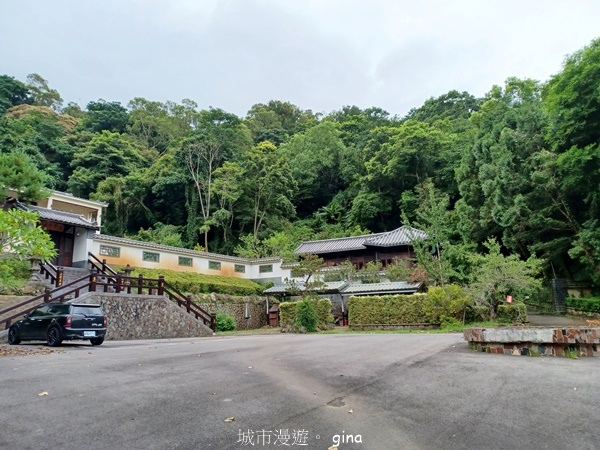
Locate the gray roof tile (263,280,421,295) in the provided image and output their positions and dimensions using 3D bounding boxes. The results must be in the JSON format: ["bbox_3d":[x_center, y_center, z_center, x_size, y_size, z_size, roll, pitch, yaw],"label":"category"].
[{"bbox_3d":[2.580,3.885,26.933,9.600,0.850,2.300,-2,-10,14],"label":"gray roof tile"}]

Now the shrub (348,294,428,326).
[{"bbox_3d":[4.674,4.390,22.379,4.400,1.500,1.100,-1,-10,5],"label":"shrub"}]

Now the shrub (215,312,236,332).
[{"bbox_3d":[-3.652,4.748,21.099,1.150,1.000,1.100,0,-10,0],"label":"shrub"}]

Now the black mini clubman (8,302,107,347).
[{"bbox_3d":[-9.100,3.700,16.300,3.970,1.430,1.720,-6,-11,30],"label":"black mini clubman"}]

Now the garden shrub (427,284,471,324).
[{"bbox_3d":[7.755,4.126,22.628,2.100,2.000,1.700,0,-10,0],"label":"garden shrub"}]

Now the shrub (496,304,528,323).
[{"bbox_3d":[11.922,4.965,24.309,1.650,1.050,1.150,0,-10,0],"label":"shrub"}]

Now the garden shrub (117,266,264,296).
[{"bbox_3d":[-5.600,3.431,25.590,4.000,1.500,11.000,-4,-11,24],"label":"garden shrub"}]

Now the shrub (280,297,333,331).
[{"bbox_3d":[0.275,4.531,21.644,2.650,1.600,1.400,1,-10,-5],"label":"shrub"}]

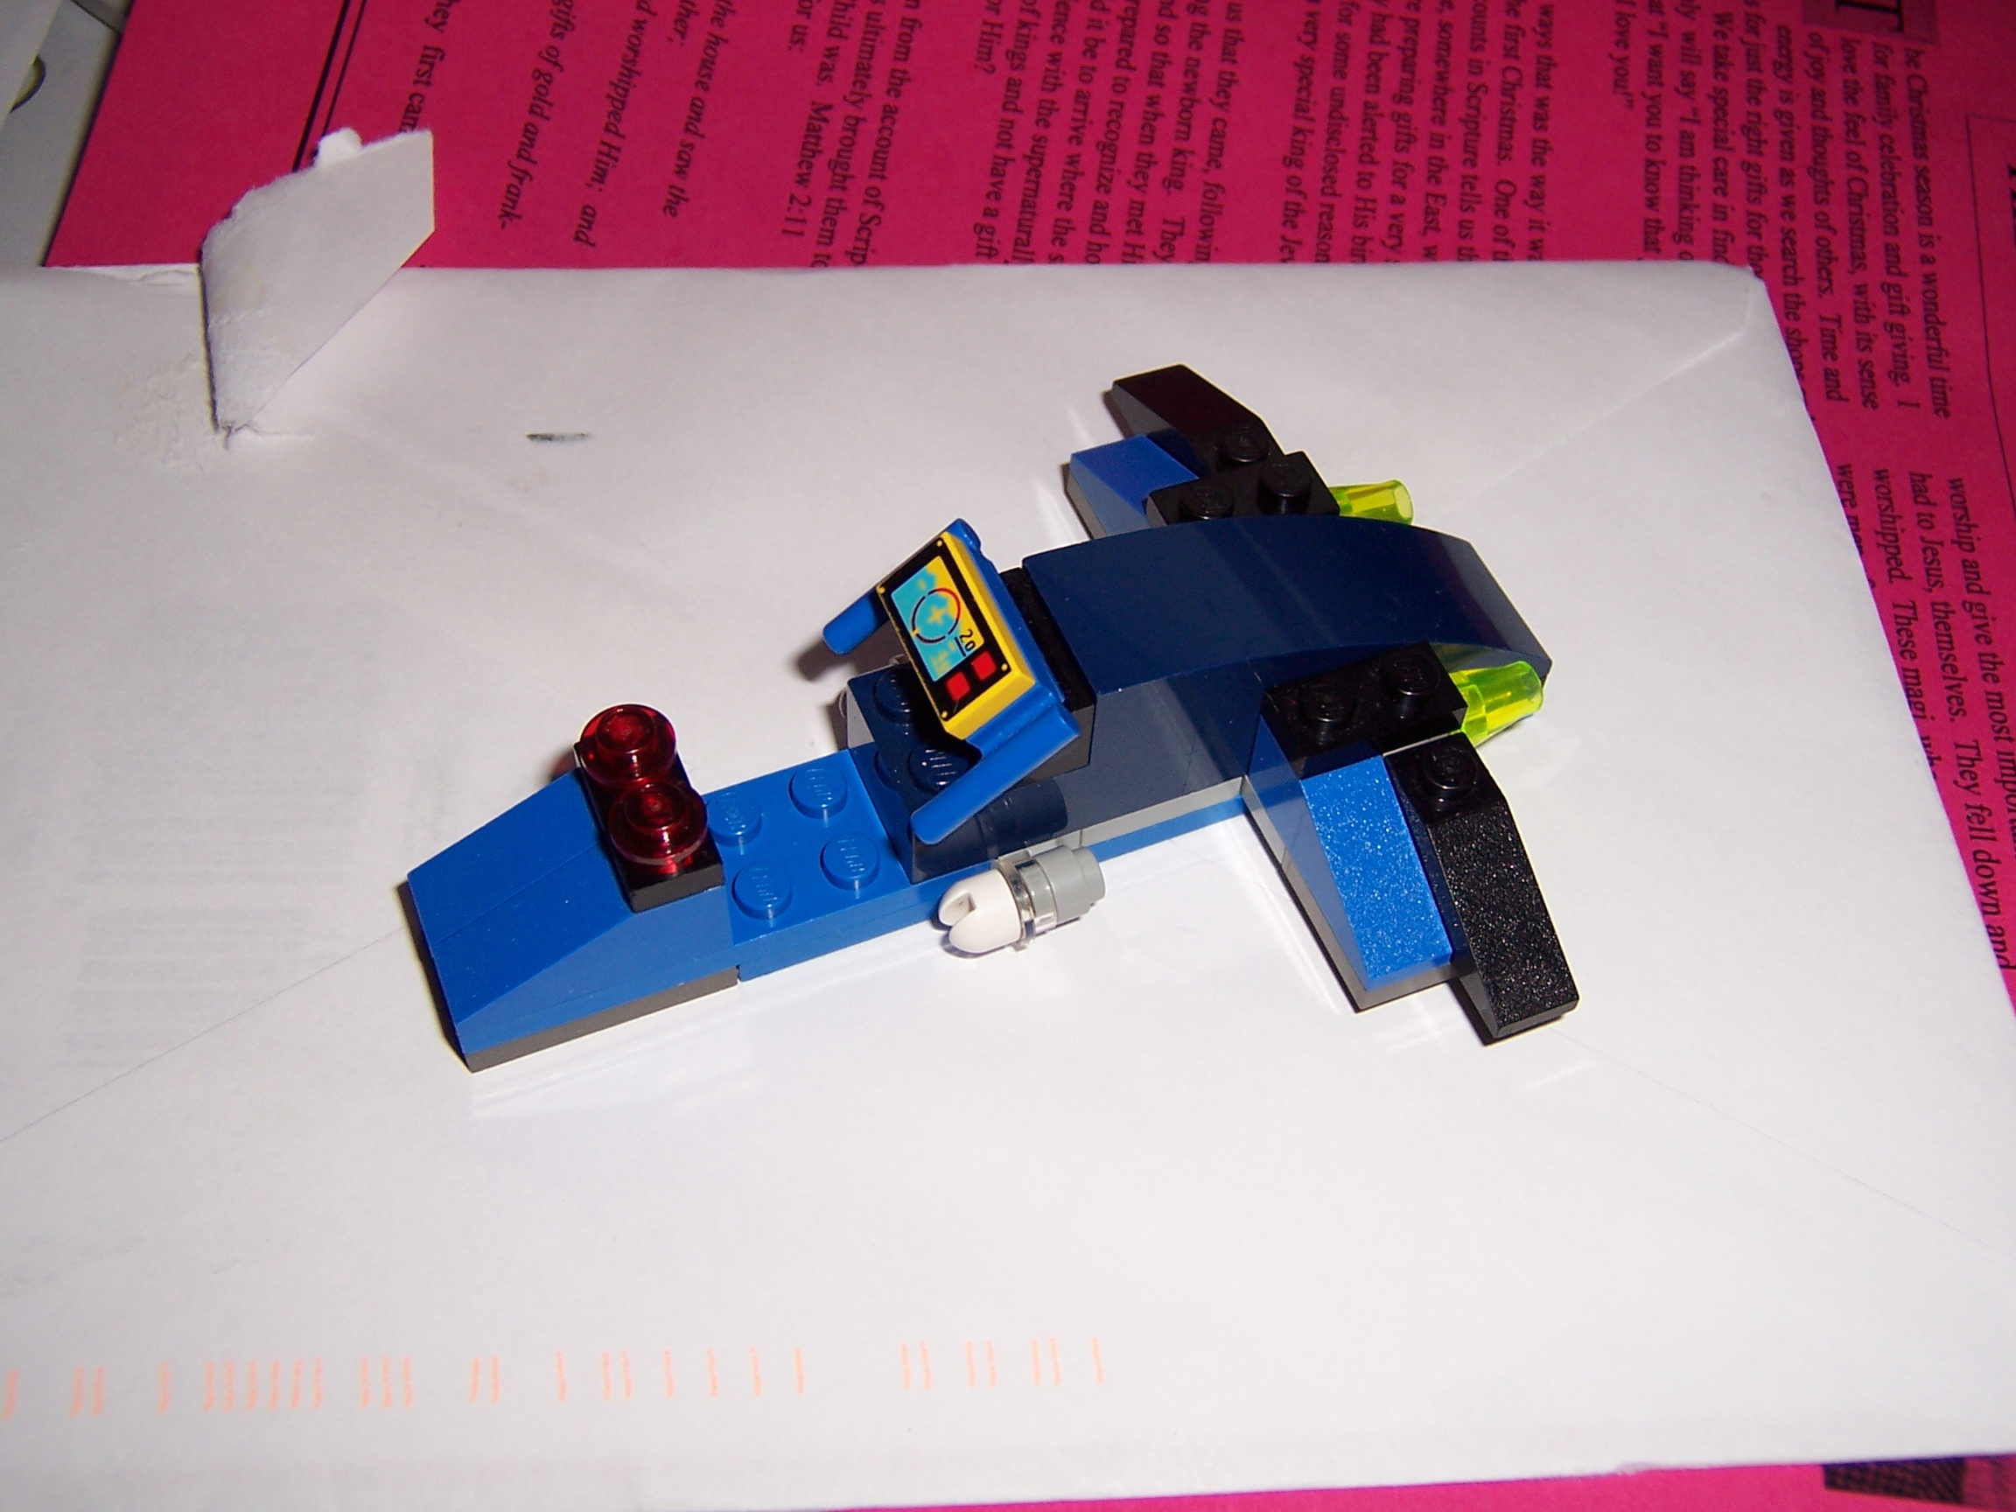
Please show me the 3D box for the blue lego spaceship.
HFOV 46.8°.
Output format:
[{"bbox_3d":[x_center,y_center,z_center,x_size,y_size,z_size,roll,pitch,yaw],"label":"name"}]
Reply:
[{"bbox_3d":[0.000,-0.003,0.203,0.104,0.029,0.080,-18,56,-15],"label":"blue lego spaceship"}]

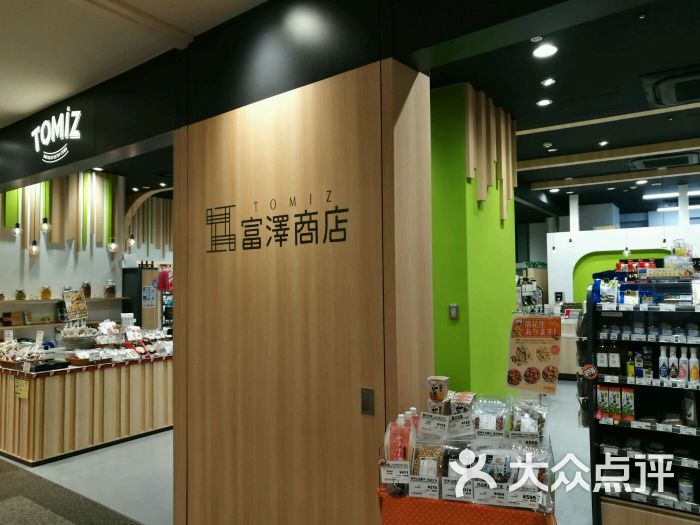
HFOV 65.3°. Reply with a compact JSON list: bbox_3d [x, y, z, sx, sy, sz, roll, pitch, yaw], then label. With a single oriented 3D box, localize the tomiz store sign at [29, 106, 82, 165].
[{"bbox_3d":[-2.536,-1.068,4.643,0.933,0.426,0.050,-3,-3,38],"label":"tomiz store sign"}]

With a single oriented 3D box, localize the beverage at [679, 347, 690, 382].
[{"bbox_3d":[1.839,0.564,2.999,0.052,0.198,0.052,-3,-3,38],"label":"beverage"}]

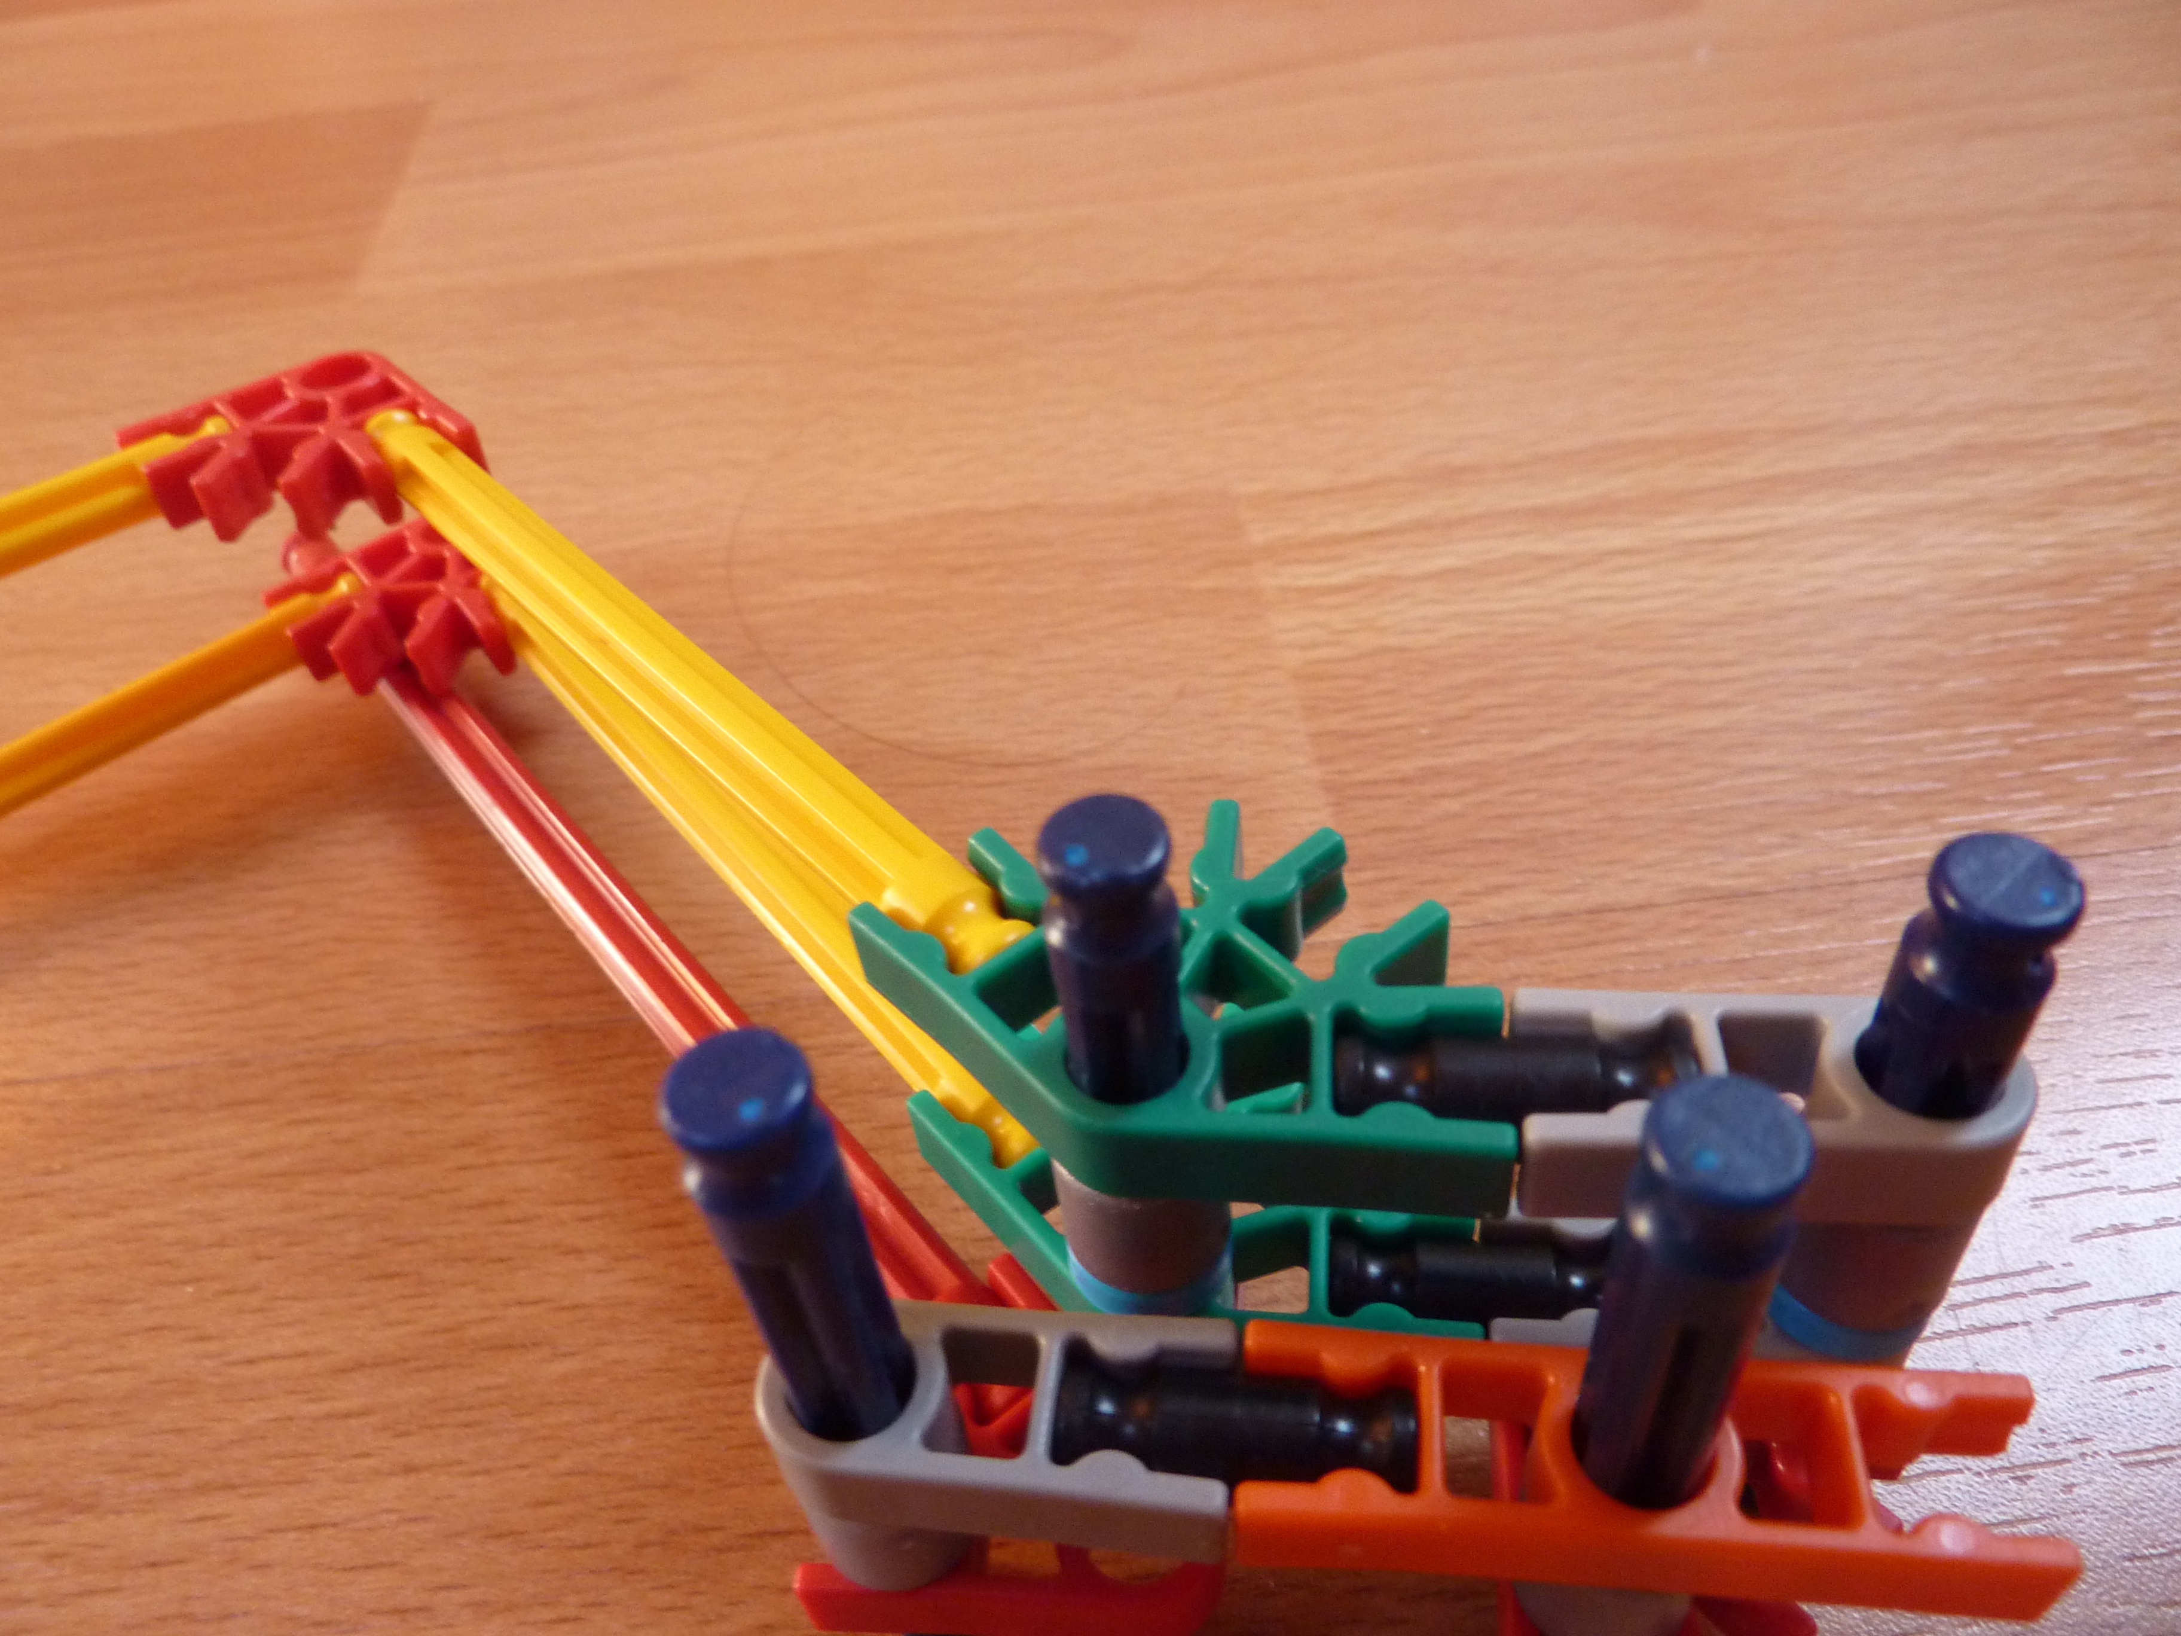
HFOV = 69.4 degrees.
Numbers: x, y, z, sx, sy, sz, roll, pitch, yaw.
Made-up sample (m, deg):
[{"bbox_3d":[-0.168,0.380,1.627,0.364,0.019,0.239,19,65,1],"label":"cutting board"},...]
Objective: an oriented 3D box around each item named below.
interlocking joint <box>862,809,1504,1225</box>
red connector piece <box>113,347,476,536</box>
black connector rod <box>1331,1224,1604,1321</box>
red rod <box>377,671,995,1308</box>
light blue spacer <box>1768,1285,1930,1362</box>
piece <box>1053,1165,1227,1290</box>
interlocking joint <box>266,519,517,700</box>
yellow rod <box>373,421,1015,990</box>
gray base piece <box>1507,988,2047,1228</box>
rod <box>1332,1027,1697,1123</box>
[{"bbox_3d":[0.004,0.010,0.086,0.035,0.006,0.023,0,44,7],"label":"interlocking joint"},{"bbox_3d":[-0.069,-0.032,0.139,0.023,0.006,0.023,-32,49,-24],"label":"red connector piece"},{"bbox_3d":[0.023,0.027,0.092,0.017,0.006,0.006,0,44,7],"label":"black connector rod"},{"bbox_3d":[-0.048,0.001,0.137,0.006,0.006,0.130,-32,49,-24],"label":"red rod"},{"bbox_3d":[0.041,0.024,0.087,0.010,0.003,0.010,0,44,7],"label":"light blue spacer"},{"bbox_3d":[0.003,0.020,0.087,0.010,0.009,0.010,0,44,7],"label":"piece"},{"bbox_3d":[-0.064,-0.020,0.153,0.023,0.006,0.023,-31,48,-23],"label":"interlocking joint"},{"bbox_3d":[-0.033,-0.012,0.114,0.006,0.006,0.086,-33,49,-25],"label":"yellow rod"},{"bbox_3d":[0.033,0.014,0.078,0.023,0.006,0.009,0,44,7],"label":"gray base piece"},{"bbox_3d":[0.021,0.014,0.079,0.017,0.006,0.006,0,44,7],"label":"rod"}]

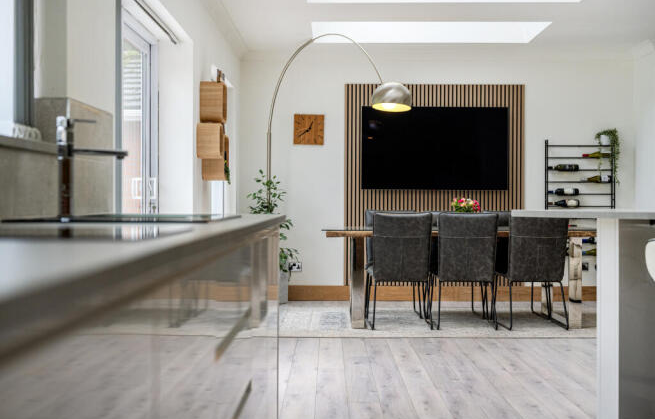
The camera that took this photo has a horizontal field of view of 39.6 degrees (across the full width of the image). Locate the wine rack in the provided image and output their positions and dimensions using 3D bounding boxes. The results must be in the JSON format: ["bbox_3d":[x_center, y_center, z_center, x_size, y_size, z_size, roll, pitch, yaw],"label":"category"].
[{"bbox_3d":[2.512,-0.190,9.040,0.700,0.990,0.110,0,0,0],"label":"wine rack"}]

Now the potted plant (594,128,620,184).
[{"bbox_3d":[2.778,-0.525,9.000,0.255,0.560,0.190,0,0,0],"label":"potted plant"}]

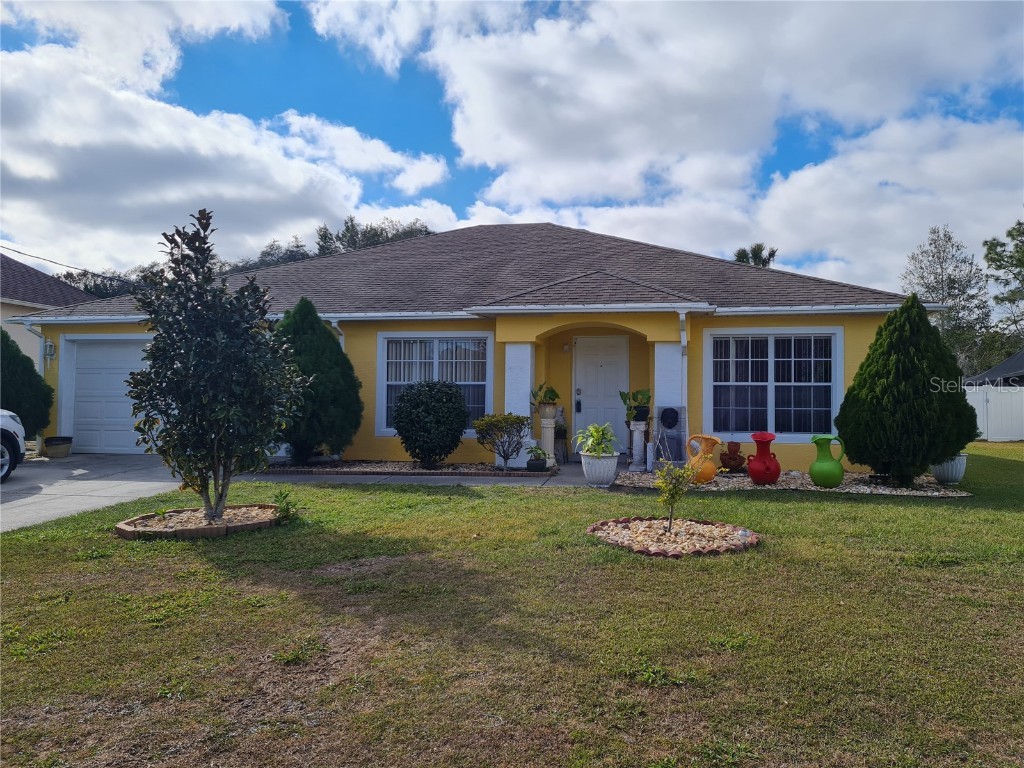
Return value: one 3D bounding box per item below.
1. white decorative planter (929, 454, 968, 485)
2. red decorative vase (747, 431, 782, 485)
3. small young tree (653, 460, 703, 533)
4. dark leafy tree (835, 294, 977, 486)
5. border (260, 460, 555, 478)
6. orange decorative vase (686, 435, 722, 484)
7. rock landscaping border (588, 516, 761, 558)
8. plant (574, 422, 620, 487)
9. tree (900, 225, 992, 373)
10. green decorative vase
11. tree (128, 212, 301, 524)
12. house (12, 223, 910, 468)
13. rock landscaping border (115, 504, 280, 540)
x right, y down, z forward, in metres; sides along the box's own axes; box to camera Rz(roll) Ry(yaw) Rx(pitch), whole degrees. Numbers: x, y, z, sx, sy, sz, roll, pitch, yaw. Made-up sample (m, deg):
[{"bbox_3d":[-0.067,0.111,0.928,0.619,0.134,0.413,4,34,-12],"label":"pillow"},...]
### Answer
[{"bbox_3d":[6.310,1.220,11.100,0.540,0.440,0.540,0,-1,10],"label":"white decorative planter"},{"bbox_3d":[3.600,1.045,10.950,0.500,0.750,0.480,0,-1,10],"label":"red decorative vase"},{"bbox_3d":[1.700,1.130,7.800,0.530,0.740,0.500,0,-1,10],"label":"small young tree"},{"bbox_3d":[5.526,0.098,10.805,1.970,2.700,1.950,0,-2,10],"label":"dark leafy tree"},{"bbox_3d":[-1.450,1.310,12.350,4.500,0.130,1.800,0,-1,10],"label":"border"},{"bbox_3d":[2.740,1.070,10.950,0.510,0.710,0.410,0,-1,13],"label":"orange decorative vase"},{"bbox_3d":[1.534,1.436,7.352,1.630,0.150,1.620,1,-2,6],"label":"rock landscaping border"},{"bbox_3d":[1.196,0.981,10.718,0.630,0.890,0.620,0,-2,10],"label":"plant"},{"bbox_3d":[21.500,-2.900,38.000,4.600,10.000,4.600,0,-1,10],"label":"tree"},{"bbox_3d":[4.367,1.065,10.665,0.500,0.750,0.480,1,-2,-9],"label":"green decorative vase"},{"bbox_3d":[-2.995,-0.204,7.865,1.830,3.200,1.750,0,-2,10],"label":"tree"},{"bbox_3d":[-0.250,-1.300,19.500,16.000,5.600,14.000,0,-1,10],"label":"house"},{"bbox_3d":[-3.139,1.395,7.802,1.520,0.160,1.250,2,-2,-20],"label":"rock landscaping border"}]

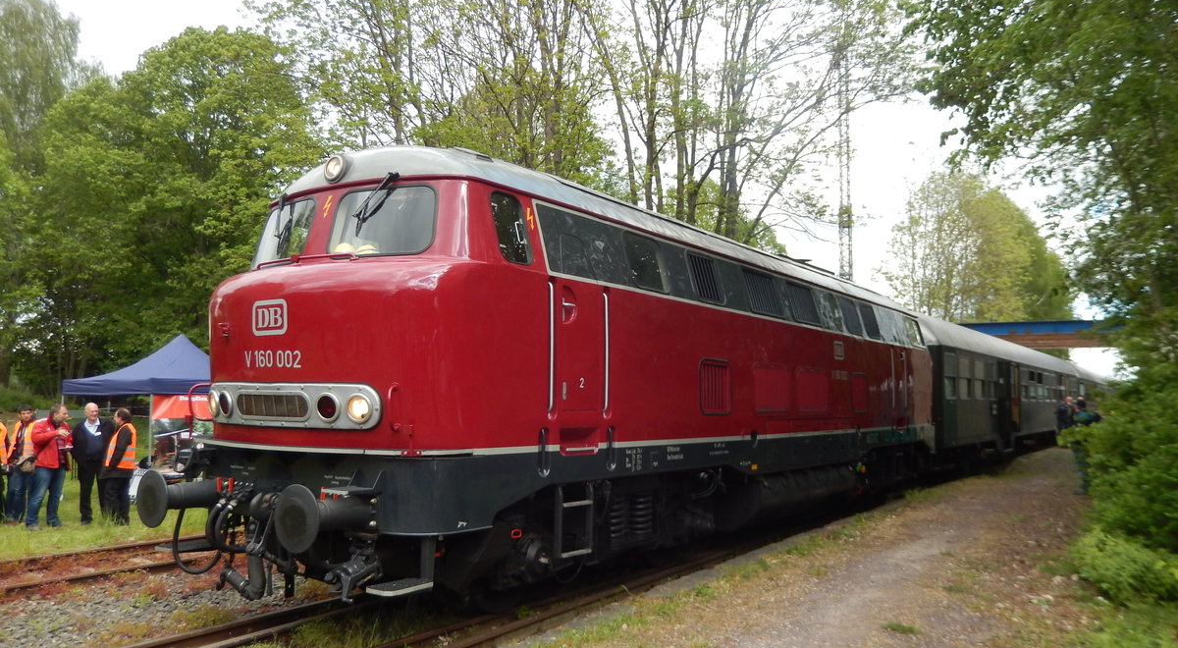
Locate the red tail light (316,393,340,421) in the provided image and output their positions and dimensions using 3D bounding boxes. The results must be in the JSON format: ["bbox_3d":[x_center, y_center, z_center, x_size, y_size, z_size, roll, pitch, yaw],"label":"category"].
[{"bbox_3d":[-1.912,0.611,6.243,0.195,0.200,0.070,-2,-6,23],"label":"red tail light"}]

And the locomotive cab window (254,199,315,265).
[{"bbox_3d":[-2.682,-0.813,7.498,0.080,0.530,0.880,23,-19,-40],"label":"locomotive cab window"}]

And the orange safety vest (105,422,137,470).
[{"bbox_3d":[-6.845,1.788,12.450,0.340,0.670,0.480,2,-5,-12],"label":"orange safety vest"}]

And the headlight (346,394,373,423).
[{"bbox_3d":[-1.653,0.605,6.136,0.205,0.210,0.080,-1,-6,20],"label":"headlight"}]

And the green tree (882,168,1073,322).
[{"bbox_3d":[30.188,-1.738,66.750,14.500,20.300,13.000,-2,-6,24],"label":"green tree"}]

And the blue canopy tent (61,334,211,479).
[{"bbox_3d":[-7.596,1.760,16.045,3.000,3.140,3.000,-3,-6,34],"label":"blue canopy tent"}]

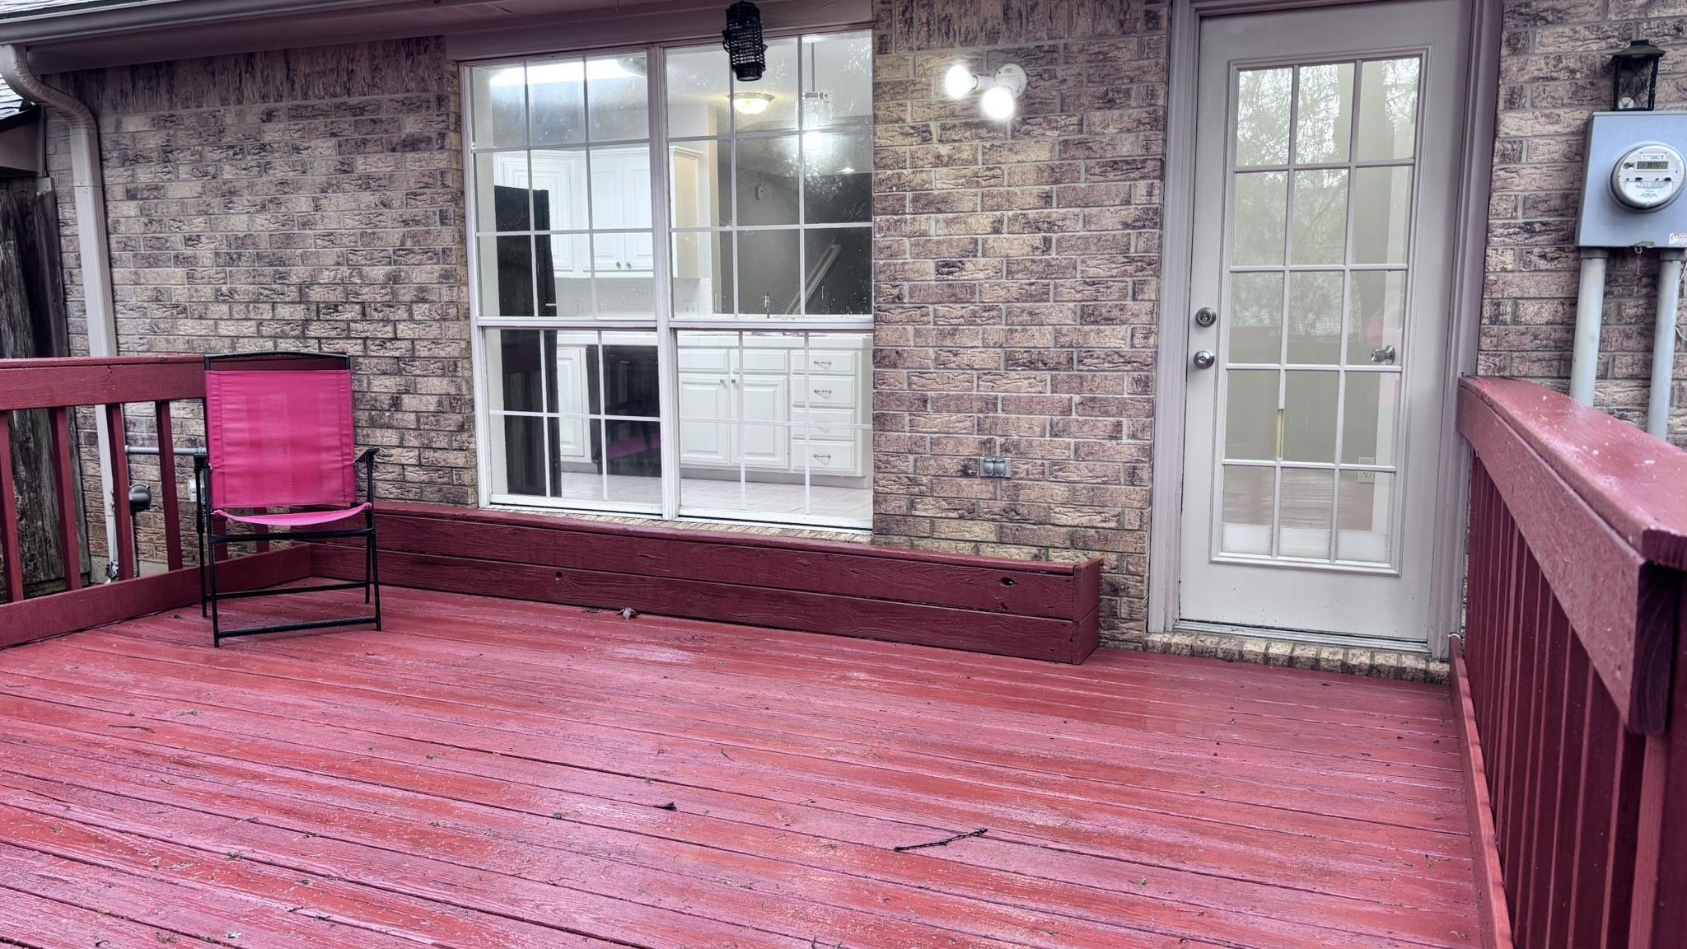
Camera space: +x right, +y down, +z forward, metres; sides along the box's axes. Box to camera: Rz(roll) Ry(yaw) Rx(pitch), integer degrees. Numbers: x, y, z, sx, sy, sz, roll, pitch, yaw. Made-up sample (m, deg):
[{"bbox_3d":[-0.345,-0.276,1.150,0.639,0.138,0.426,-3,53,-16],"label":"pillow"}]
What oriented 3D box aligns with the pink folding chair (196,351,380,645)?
[{"bbox_3d":[-2.026,0.058,4.612,0.593,0.987,0.559,-4,9,-25],"label":"pink folding chair"}]

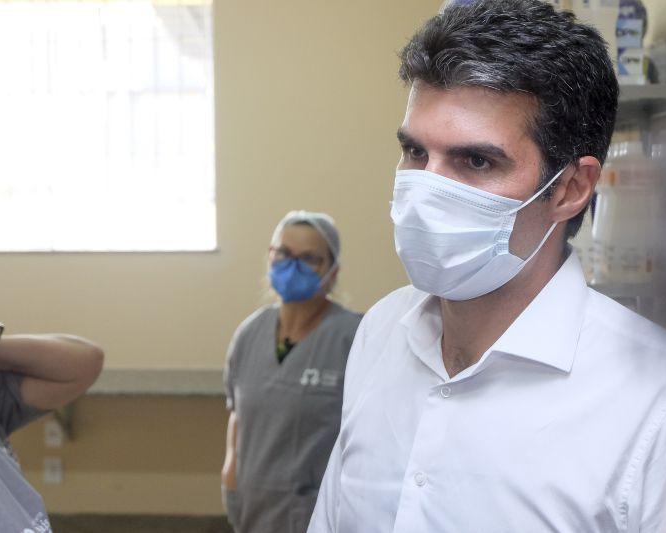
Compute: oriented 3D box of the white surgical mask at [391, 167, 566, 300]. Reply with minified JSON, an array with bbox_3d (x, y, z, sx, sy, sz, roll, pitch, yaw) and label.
[{"bbox_3d":[0.110,-0.036,1.180,0.150,0.120,0.125,13,13,41],"label":"white surgical mask"}]

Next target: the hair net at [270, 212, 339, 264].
[{"bbox_3d":[-0.070,-0.072,3.420,0.170,0.145,0.200,1,4,21],"label":"hair net"}]

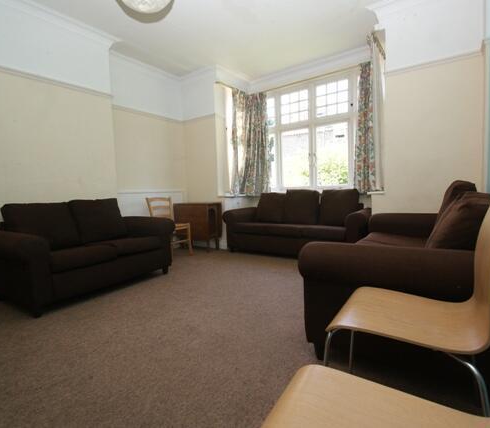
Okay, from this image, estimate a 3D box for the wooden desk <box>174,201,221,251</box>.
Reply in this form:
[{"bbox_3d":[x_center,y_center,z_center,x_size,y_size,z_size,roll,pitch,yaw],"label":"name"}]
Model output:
[{"bbox_3d":[-0.789,0.207,4.449,0.764,0.751,0.309,1,6,35],"label":"wooden desk"}]

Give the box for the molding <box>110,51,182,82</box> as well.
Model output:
[{"bbox_3d":[-1.415,-2.237,4.072,0.109,0.100,1.283,1,6,35],"label":"molding"}]

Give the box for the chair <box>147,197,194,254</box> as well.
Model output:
[{"bbox_3d":[-1.092,0.197,3.860,0.464,0.887,0.473,1,6,35],"label":"chair"}]

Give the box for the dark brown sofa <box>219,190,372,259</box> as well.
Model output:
[{"bbox_3d":[0.717,0.127,3.851,2.047,0.892,0.865,1,6,35],"label":"dark brown sofa"}]

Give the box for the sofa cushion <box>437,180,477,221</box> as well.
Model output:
[{"bbox_3d":[1.414,0.015,1.857,0.182,0.482,0.519,23,18,31],"label":"sofa cushion"}]

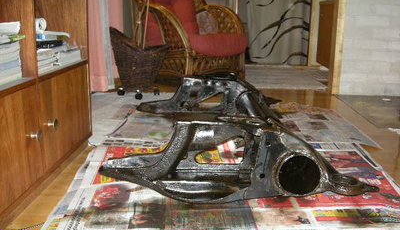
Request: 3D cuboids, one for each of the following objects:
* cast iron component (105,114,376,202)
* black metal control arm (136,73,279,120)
[{"bbox_3d":[0.098,0.123,1.292,0.836,0.231,0.264,2,14,4],"label":"cast iron component"},{"bbox_3d":[0.070,-0.096,2.159,0.797,0.231,0.308,-1,14,-6],"label":"black metal control arm"}]

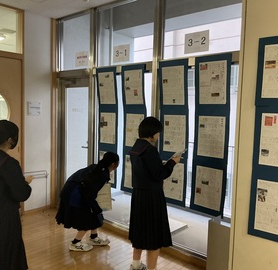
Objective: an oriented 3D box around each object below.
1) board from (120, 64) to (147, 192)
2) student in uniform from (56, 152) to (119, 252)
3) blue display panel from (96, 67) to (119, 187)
[{"bbox_3d":[-0.062,-0.075,3.635,0.385,1.575,0.060,5,6,40],"label":"board"},{"bbox_3d":[-0.602,0.792,3.511,0.760,1.138,0.460,0,5,-20],"label":"student in uniform"},{"bbox_3d":[-0.443,-0.102,4.035,0.385,1.615,0.060,5,6,39],"label":"blue display panel"}]

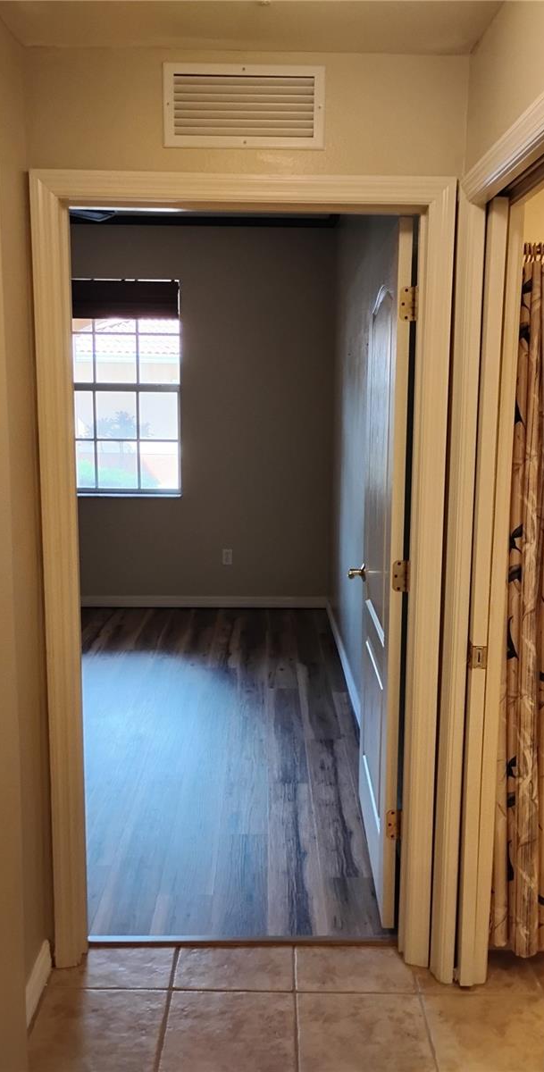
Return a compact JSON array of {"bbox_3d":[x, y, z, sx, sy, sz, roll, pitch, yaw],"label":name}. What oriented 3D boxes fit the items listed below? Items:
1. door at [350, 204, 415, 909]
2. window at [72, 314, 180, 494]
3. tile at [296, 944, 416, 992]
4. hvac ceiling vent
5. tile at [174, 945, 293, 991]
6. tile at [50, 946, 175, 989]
[{"bbox_3d":[0.368,0.104,2.913,0.042,2.035,0.895,1,9,1],"label":"door"},{"bbox_3d":[-1.154,-1.090,6.593,0.930,1.500,0.090,0,9,0],"label":"window"},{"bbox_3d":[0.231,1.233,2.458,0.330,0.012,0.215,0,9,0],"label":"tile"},{"bbox_3d":[-0.068,-1.053,2.126,0.393,0.192,0.025,0,9,0],"label":"hvac ceiling vent"},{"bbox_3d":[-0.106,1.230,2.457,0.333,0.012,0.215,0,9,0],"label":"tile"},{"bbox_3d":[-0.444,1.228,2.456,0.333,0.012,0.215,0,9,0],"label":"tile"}]

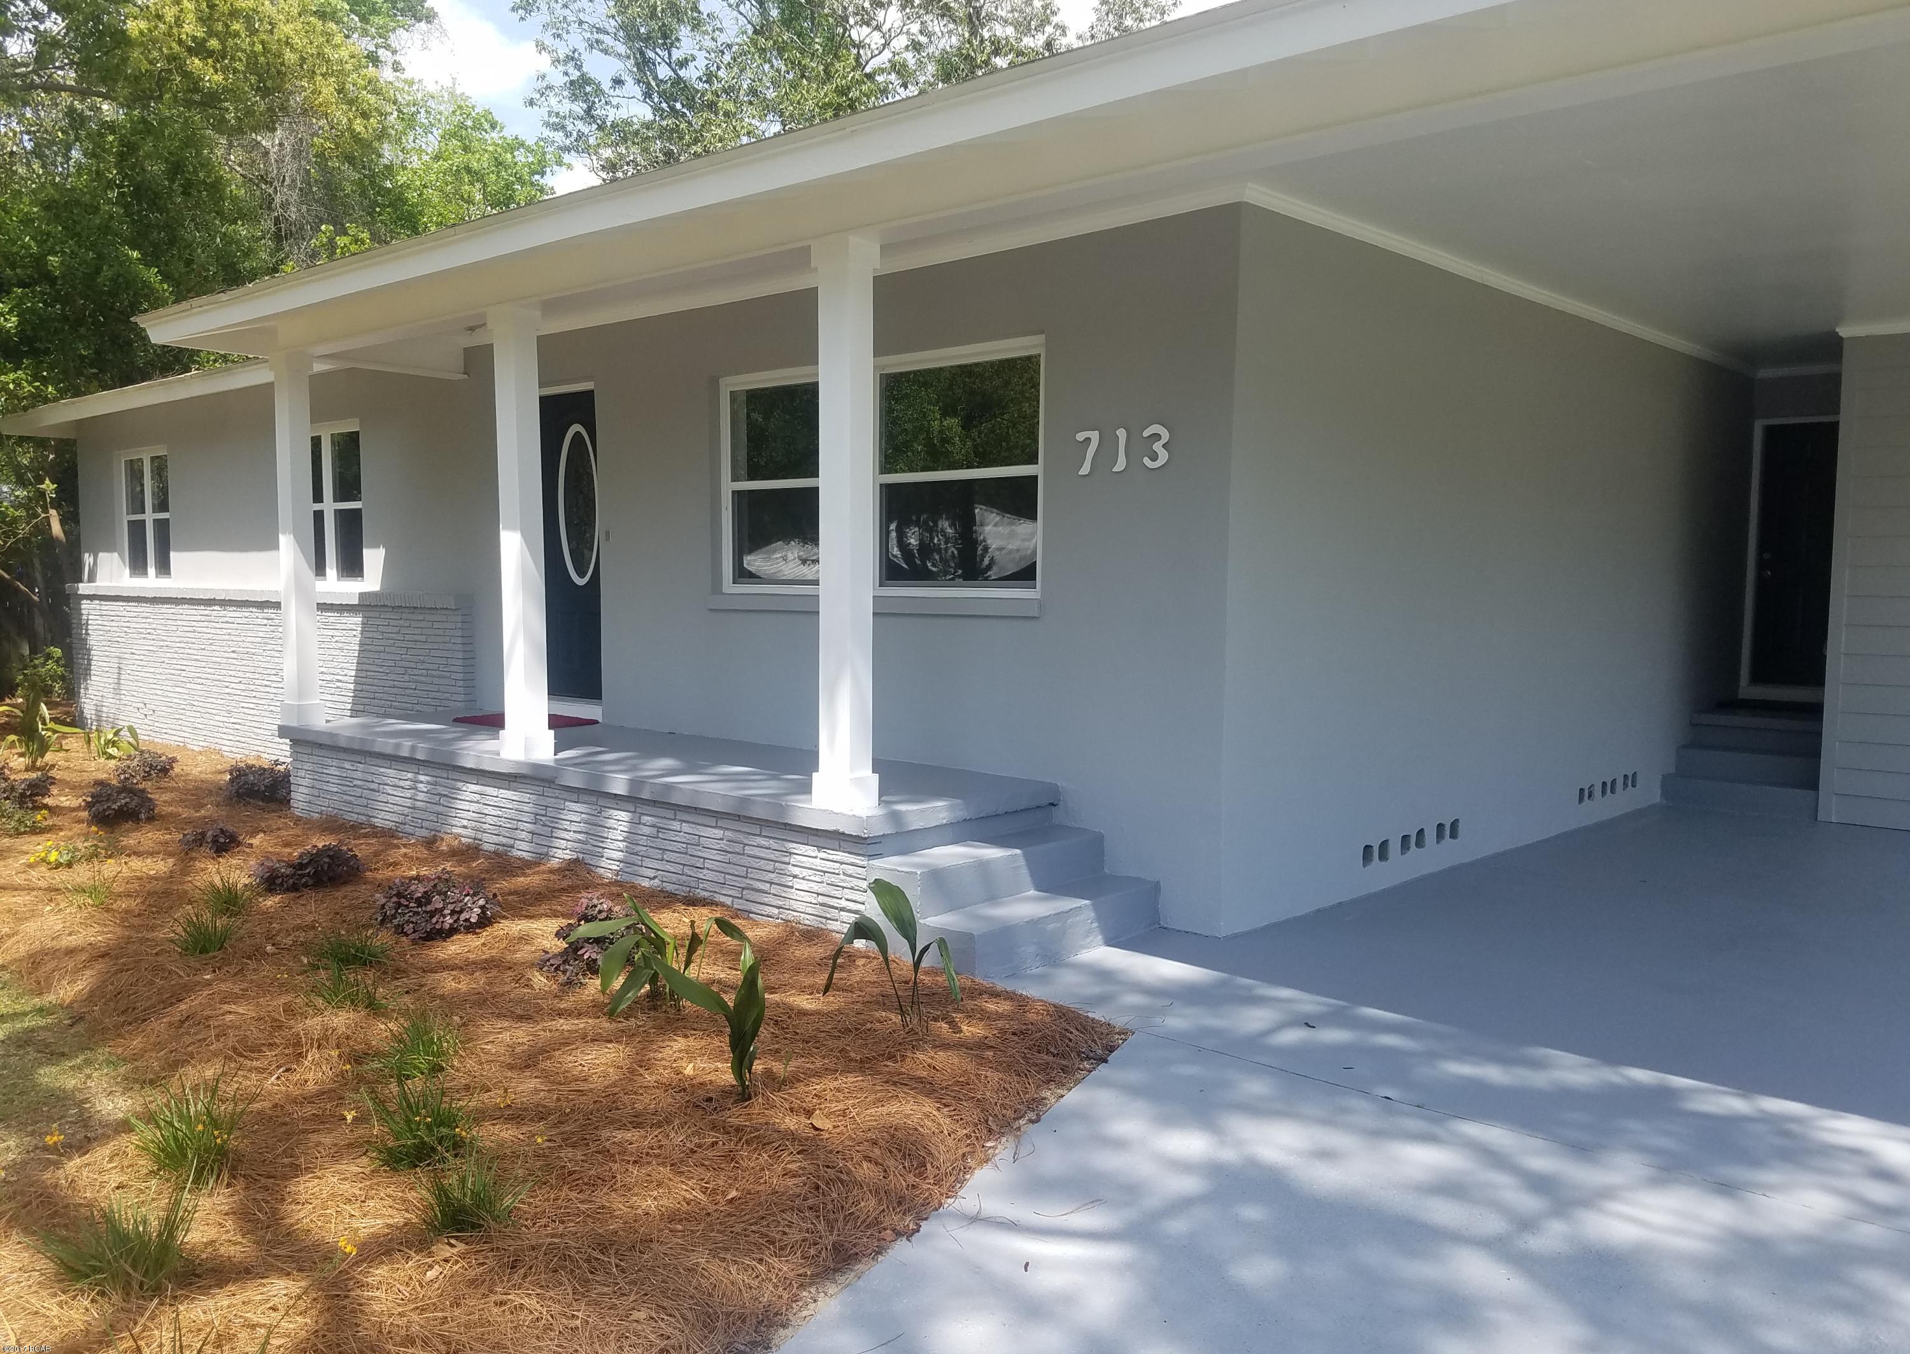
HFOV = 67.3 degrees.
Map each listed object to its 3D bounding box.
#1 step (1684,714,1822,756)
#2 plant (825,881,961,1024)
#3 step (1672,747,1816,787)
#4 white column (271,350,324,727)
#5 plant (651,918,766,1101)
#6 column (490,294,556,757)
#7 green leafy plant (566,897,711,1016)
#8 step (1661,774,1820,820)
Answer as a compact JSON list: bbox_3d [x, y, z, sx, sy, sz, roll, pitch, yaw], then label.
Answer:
[{"bbox_3d":[6.100,0.409,10.694,1.040,0.230,0.360,4,5,42],"label":"step"},{"bbox_3d":[-0.219,0.955,4.983,0.484,0.521,0.360,0,4,0],"label":"plant"},{"bbox_3d":[5.902,0.642,10.506,1.040,0.190,0.310,4,5,42],"label":"step"},{"bbox_3d":[-4.431,-0.925,9.695,0.210,2.470,0.210,4,5,42],"label":"white column"},{"bbox_3d":[-0.742,0.989,4.306,0.346,0.548,0.300,0,4,0],"label":"plant"},{"bbox_3d":[-2.380,-0.785,7.946,0.210,2.450,0.210,4,5,42],"label":"column"},{"bbox_3d":[-1.137,0.996,5.137,0.520,0.401,0.400,0,4,0],"label":"green leafy plant"},{"bbox_3d":[5.686,0.834,10.297,1.040,0.200,0.330,4,5,42],"label":"step"}]

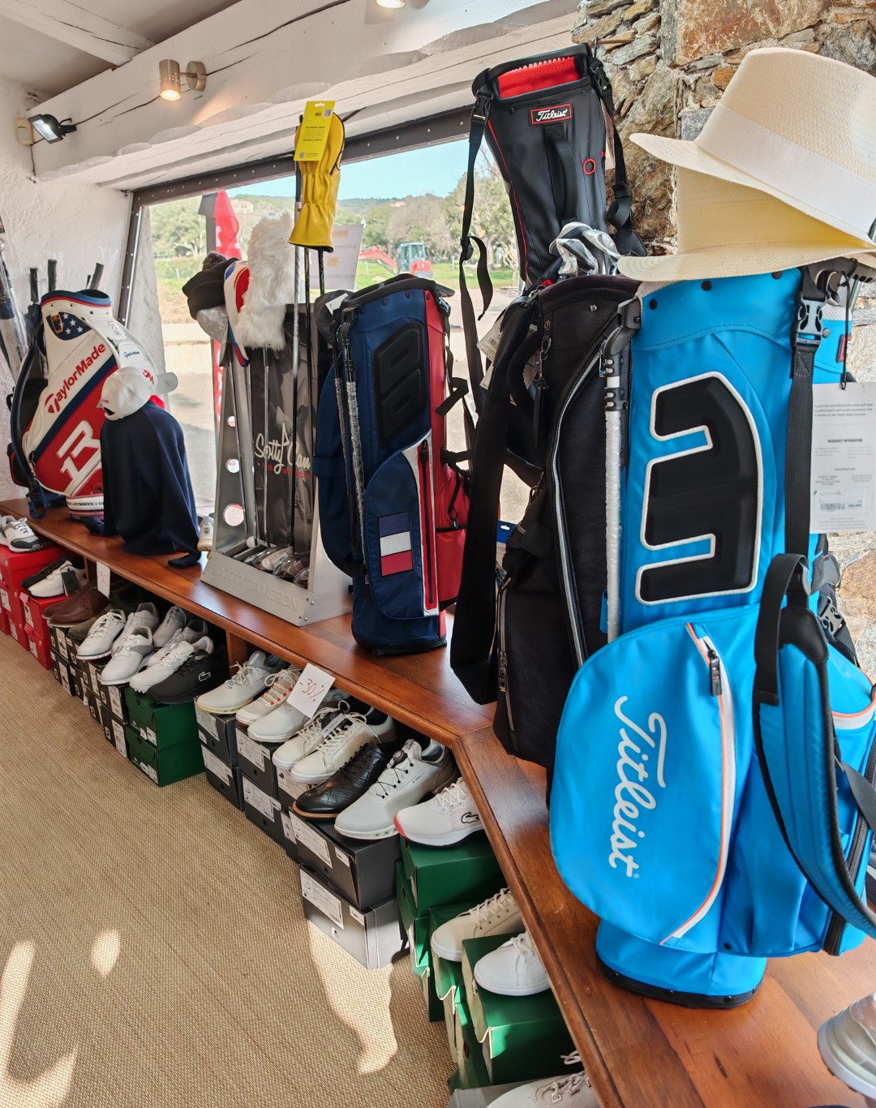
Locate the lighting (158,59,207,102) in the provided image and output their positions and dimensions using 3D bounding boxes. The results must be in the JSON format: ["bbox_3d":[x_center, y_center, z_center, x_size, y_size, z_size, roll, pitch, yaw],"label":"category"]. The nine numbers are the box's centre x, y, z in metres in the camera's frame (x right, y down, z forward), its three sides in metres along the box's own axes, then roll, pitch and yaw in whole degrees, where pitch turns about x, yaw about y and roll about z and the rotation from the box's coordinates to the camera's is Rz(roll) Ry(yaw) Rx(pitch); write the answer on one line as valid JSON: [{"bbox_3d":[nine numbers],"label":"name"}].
[{"bbox_3d":[-0.700,-1.306,2.500,0.115,0.105,0.085,-14,19,-38],"label":"lighting"}]

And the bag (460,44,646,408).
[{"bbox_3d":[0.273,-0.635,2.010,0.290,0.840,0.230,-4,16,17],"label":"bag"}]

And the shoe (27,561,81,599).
[{"bbox_3d":[-1.500,0.082,3.645,0.105,0.105,0.290,13,21,42],"label":"shoe"}]

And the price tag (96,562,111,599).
[{"bbox_3d":[-1.196,0.092,3.259,0.004,0.106,0.122,-6,15,-41],"label":"price tag"}]

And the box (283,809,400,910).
[{"bbox_3d":[-0.103,0.609,2.014,0.330,0.135,0.230,-14,19,-37],"label":"box"}]

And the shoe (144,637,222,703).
[{"bbox_3d":[-0.703,0.344,2.703,0.300,0.112,0.106,-16,21,-38],"label":"shoe"}]

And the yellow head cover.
[{"bbox_3d":[-0.306,-0.951,2.325,0.122,0.330,0.100,1,16,8],"label":"yellow head cover"}]

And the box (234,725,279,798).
[{"bbox_3d":[-0.354,0.505,2.492,0.330,0.126,0.196,-14,20,-38],"label":"box"}]

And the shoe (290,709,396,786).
[{"bbox_3d":[-0.231,0.455,2.225,0.295,0.115,0.105,-13,20,-37],"label":"shoe"}]

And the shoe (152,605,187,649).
[{"bbox_3d":[-0.898,0.222,3.079,0.106,0.110,0.280,-1,16,3],"label":"shoe"}]

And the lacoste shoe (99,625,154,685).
[{"bbox_3d":[-0.959,0.308,2.828,0.105,0.115,0.270,3,16,16],"label":"lacoste shoe"}]

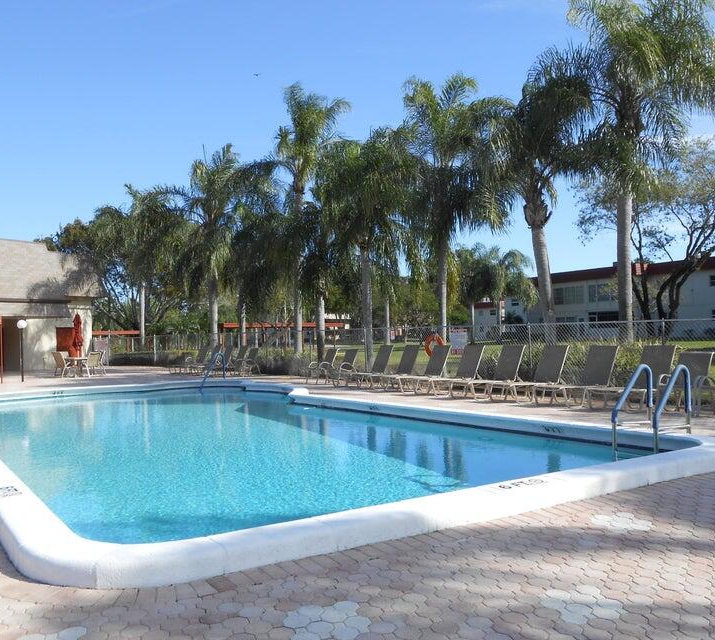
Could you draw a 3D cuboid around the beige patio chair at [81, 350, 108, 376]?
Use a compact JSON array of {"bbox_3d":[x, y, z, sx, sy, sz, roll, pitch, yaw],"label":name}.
[{"bbox_3d":[-9.829,1.657,27.608,0.700,0.930,0.620,-2,-1,35],"label":"beige patio chair"}]

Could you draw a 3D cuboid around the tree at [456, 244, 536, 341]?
[{"bbox_3d":[11.176,-1.997,60.068,6.167,8.255,6.167,-1,-1,0],"label":"tree"}]

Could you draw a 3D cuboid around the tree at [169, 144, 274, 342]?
[{"bbox_3d":[-6.149,-2.856,33.082,4.642,9.948,4.642,-1,-1,0],"label":"tree"}]

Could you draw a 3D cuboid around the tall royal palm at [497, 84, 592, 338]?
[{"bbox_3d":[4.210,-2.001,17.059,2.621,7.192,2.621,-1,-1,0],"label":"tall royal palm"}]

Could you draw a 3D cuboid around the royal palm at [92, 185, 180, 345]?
[{"bbox_3d":[-12.453,-2.635,42.083,4.999,10.119,4.999,-1,-1,0],"label":"royal palm"}]

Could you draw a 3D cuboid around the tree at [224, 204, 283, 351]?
[{"bbox_3d":[-5.302,-1.757,37.065,3.002,7.841,3.002,-1,-1,0],"label":"tree"}]

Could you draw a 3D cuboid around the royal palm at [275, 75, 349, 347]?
[{"bbox_3d":[-1.745,-3.228,26.084,2.743,10.241,2.743,-1,-1,0],"label":"royal palm"}]

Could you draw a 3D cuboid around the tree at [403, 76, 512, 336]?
[{"bbox_3d":[3.157,-3.194,24.581,3.579,9.878,3.579,-1,-1,0],"label":"tree"}]

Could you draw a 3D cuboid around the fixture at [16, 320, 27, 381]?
[{"bbox_3d":[-11.454,1.063,25.217,0.350,2.120,0.350,-1,-1,0],"label":"fixture"}]

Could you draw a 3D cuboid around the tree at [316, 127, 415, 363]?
[{"bbox_3d":[0.224,-2.218,24.066,3.246,8.057,3.246,-1,-1,0],"label":"tree"}]

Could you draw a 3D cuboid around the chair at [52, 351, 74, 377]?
[{"bbox_3d":[-11.007,1.688,27.708,0.620,0.930,0.700,-2,-1,30],"label":"chair"}]

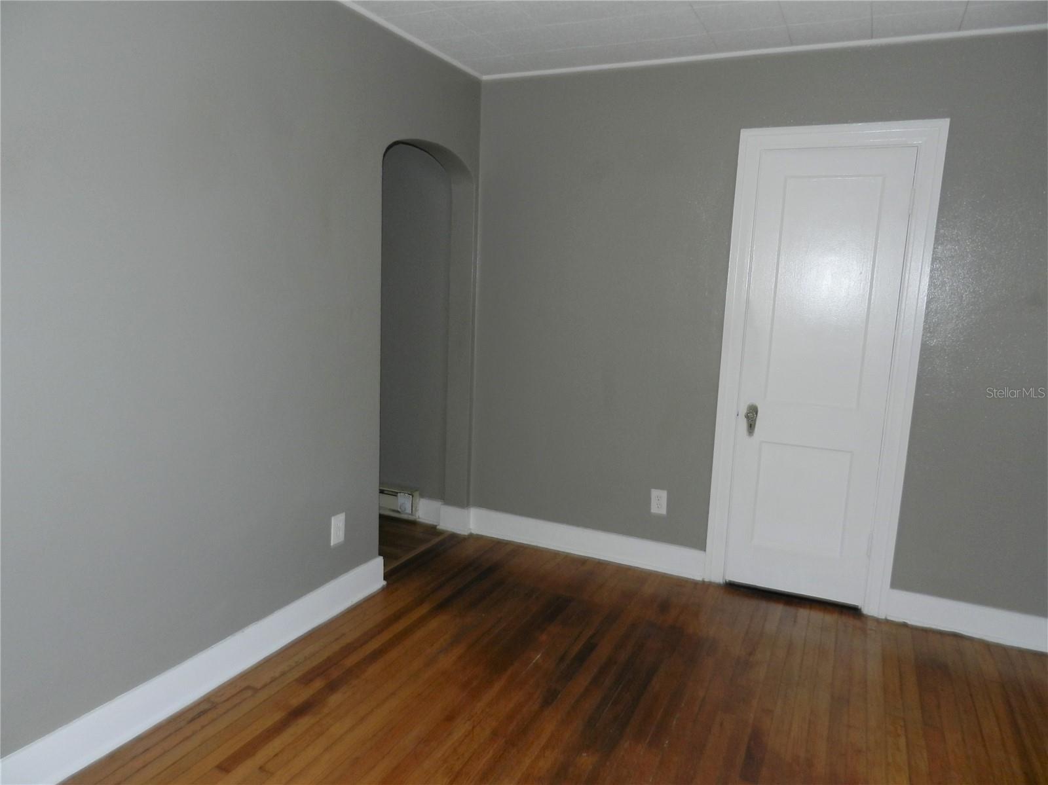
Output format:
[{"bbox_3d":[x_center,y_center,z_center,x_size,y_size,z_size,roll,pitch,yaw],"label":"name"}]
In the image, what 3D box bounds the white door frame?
[{"bbox_3d":[1.299,-0.081,3.114,0.801,2.123,0.060,6,10,25],"label":"white door frame"}]

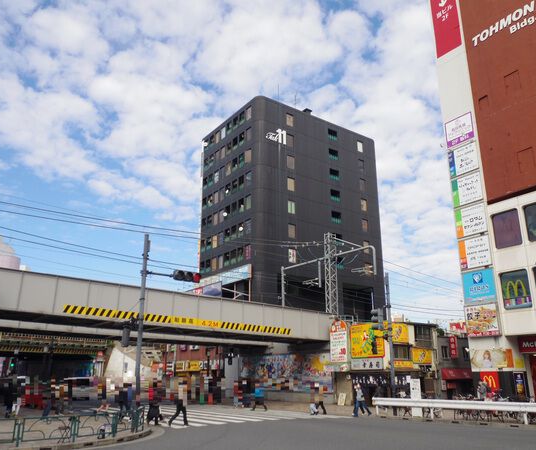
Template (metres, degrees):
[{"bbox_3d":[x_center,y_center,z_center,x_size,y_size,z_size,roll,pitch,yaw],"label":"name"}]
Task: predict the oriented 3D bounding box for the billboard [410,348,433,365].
[{"bbox_3d":[10.848,9.214,32.890,2.412,1.041,0.200,15,-23,-38],"label":"billboard"}]

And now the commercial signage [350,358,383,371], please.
[{"bbox_3d":[7.264,10.210,34.305,0.150,0.772,3.113,14,-23,-34],"label":"commercial signage"}]

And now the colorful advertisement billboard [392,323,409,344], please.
[{"bbox_3d":[8.962,7.376,31.806,2.270,1.352,0.200,15,-23,-38],"label":"colorful advertisement billboard"}]

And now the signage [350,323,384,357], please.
[{"bbox_3d":[6.614,7.741,31.243,0.250,2.201,3.218,11,-21,-30],"label":"signage"}]

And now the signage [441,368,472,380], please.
[{"bbox_3d":[14.525,11.175,35.099,4.731,0.719,0.700,15,-23,-38],"label":"signage"}]

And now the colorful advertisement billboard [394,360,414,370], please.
[{"bbox_3d":[9.944,10.251,34.321,2.441,0.523,0.120,13,-23,-33],"label":"colorful advertisement billboard"}]

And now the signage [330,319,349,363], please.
[{"bbox_3d":[5.596,9.162,36.887,0.180,3.214,1.987,14,-23,-34],"label":"signage"}]

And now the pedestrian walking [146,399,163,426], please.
[{"bbox_3d":[-4.399,6.931,18.254,0.580,1.640,0.500,15,-23,-36],"label":"pedestrian walking"}]

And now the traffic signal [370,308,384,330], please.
[{"bbox_3d":[5.748,4.961,24.569,0.420,1.141,0.500,14,-23,-34],"label":"traffic signal"}]

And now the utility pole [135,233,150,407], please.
[{"bbox_3d":[-4.698,3.699,17.529,0.220,7.037,0.220,11,-22,-35],"label":"utility pole"}]

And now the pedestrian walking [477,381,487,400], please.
[{"bbox_3d":[10.809,8.719,23.458,0.500,1.620,0.450,17,-24,-42],"label":"pedestrian walking"}]

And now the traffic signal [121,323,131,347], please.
[{"bbox_3d":[-5.206,4.026,17.159,0.300,0.822,0.400,14,-23,-34],"label":"traffic signal"}]

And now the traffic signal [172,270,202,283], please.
[{"bbox_3d":[-3.293,2.128,19.199,1.140,0.410,0.330,14,-23,-34],"label":"traffic signal"}]

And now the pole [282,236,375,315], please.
[{"bbox_3d":[5.128,4.944,42.213,0.900,8.404,12.351,13,-22,-35],"label":"pole"}]

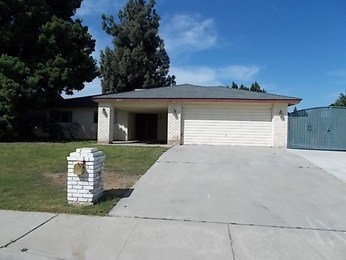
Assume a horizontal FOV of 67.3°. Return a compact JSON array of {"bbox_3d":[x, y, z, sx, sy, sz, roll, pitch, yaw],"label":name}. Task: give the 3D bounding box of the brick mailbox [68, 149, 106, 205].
[{"bbox_3d":[-1.763,0.910,5.322,0.560,1.080,0.560,1,1,7],"label":"brick mailbox"}]

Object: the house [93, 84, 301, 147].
[{"bbox_3d":[1.672,-1.289,18.651,10.950,4.100,10.000,1,1,7],"label":"house"}]

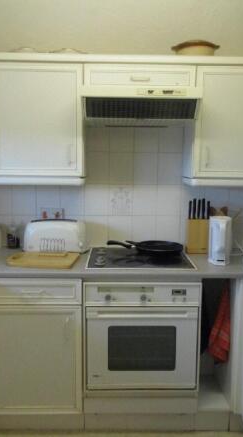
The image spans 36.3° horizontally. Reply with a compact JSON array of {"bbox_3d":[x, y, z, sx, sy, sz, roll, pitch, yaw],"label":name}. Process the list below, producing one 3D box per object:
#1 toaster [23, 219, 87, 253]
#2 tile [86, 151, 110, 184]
[{"bbox_3d":[-0.403,0.107,2.268,0.352,0.198,0.165,1,6,4],"label":"toaster"},{"bbox_3d":[-0.151,-0.310,2.326,0.151,0.200,0.010,1,6,0],"label":"tile"}]

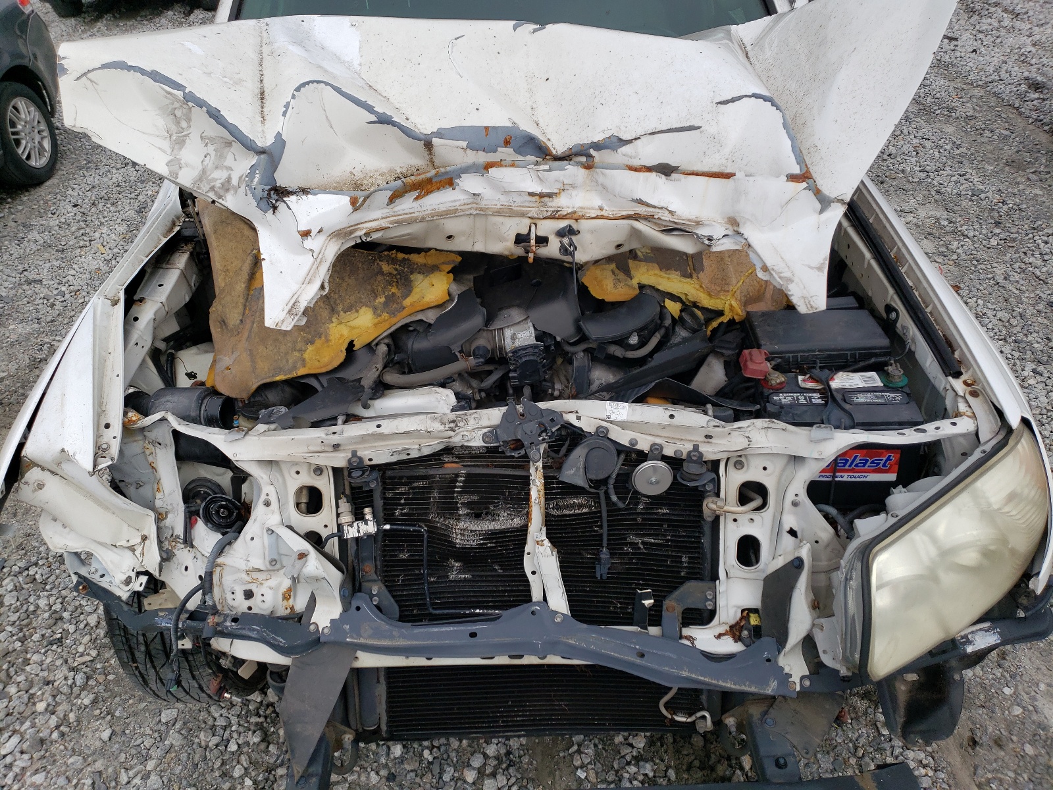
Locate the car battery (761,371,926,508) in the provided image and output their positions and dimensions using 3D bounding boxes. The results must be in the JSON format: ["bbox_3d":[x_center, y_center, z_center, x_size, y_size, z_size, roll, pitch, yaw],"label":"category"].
[{"bbox_3d":[0.605,0.090,1.569,0.267,0.210,0.171,-1,33,10],"label":"car battery"}]

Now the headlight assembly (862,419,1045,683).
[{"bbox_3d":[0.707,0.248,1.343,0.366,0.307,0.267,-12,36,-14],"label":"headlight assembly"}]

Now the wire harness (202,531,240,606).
[{"bbox_3d":[-0.543,0.313,1.411,0.059,0.129,0.059,-2,35,0],"label":"wire harness"}]

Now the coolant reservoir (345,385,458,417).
[{"bbox_3d":[-0.238,0.055,1.576,0.218,0.129,0.109,-2,35,0],"label":"coolant reservoir"}]

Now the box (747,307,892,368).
[{"bbox_3d":[0.623,-0.105,1.716,0.262,0.094,0.168,0,35,3],"label":"box"}]

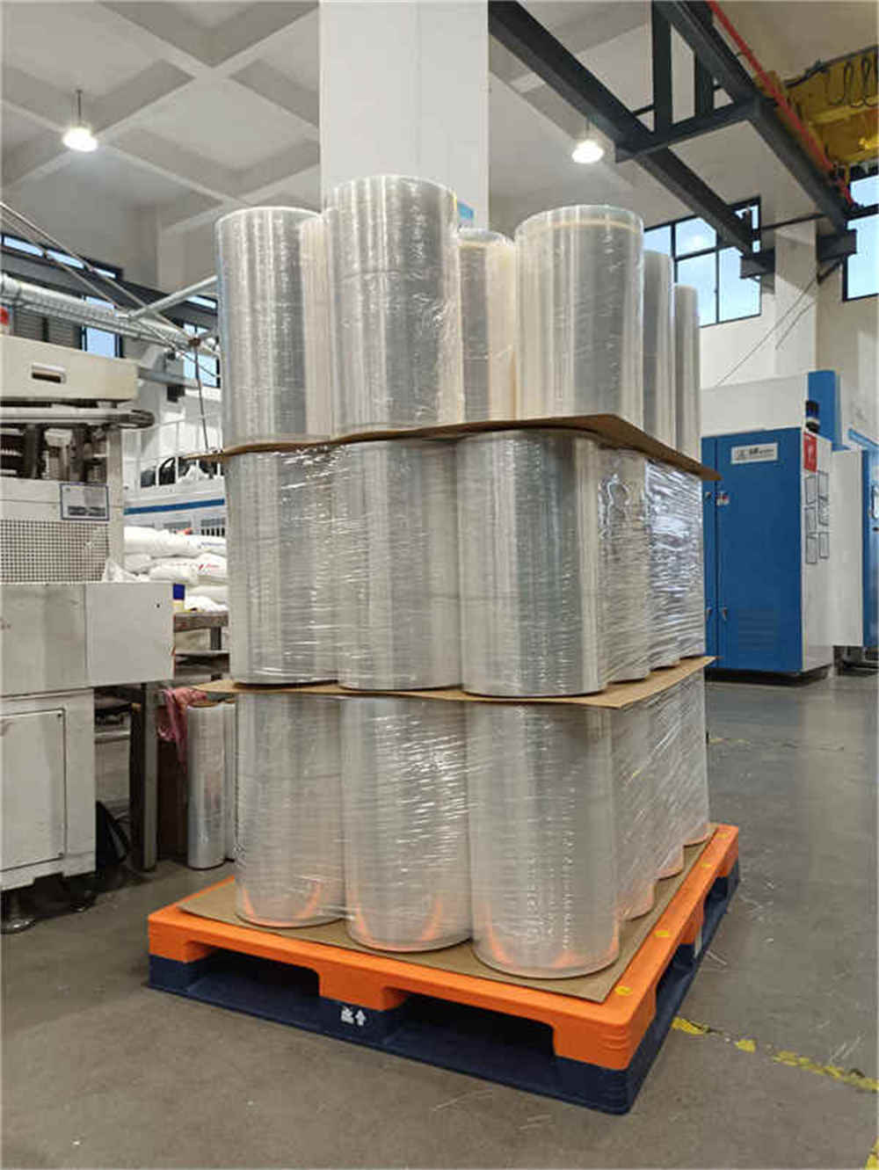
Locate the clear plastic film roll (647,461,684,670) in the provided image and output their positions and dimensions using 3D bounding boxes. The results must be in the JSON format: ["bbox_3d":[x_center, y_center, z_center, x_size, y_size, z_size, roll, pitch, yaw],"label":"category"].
[{"bbox_3d":[0.471,-0.039,2.192,0.284,0.485,0.284,-2,0,0],"label":"clear plastic film roll"}]

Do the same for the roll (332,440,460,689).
[{"bbox_3d":[-0.077,-0.041,1.791,0.283,0.501,0.283,-1,0,0],"label":"roll"}]

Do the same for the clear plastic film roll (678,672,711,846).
[{"bbox_3d":[0.625,0.457,2.432,0.283,0.501,0.283,-1,0,0],"label":"clear plastic film roll"}]

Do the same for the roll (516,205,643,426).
[{"bbox_3d":[0.317,-0.538,1.919,0.285,0.507,0.285,-2,0,0],"label":"roll"}]

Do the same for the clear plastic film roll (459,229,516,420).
[{"bbox_3d":[0.059,-0.543,2.094,0.285,0.525,0.285,-2,0,0],"label":"clear plastic film roll"}]

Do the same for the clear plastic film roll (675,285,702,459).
[{"bbox_3d":[0.608,-0.543,2.448,0.285,0.519,0.285,-2,0,27],"label":"clear plastic film roll"}]

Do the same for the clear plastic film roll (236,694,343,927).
[{"bbox_3d":[-0.317,0.468,1.923,0.288,0.506,0.288,0,0,0],"label":"clear plastic film roll"}]

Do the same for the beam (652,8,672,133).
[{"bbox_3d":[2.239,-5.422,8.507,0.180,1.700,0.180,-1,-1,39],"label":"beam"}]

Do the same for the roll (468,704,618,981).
[{"bbox_3d":[0.199,0.461,1.661,0.283,0.501,0.283,-1,0,0],"label":"roll"}]

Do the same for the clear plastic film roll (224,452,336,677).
[{"bbox_3d":[-0.336,-0.037,1.925,0.283,0.501,0.283,-1,0,0],"label":"clear plastic film roll"}]

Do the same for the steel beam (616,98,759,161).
[{"bbox_3d":[2.317,-4.359,8.072,1.365,0.200,0.150,-1,0,38],"label":"steel beam"}]

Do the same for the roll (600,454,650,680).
[{"bbox_3d":[0.326,-0.039,1.931,0.284,0.485,0.284,-2,0,0],"label":"roll"}]

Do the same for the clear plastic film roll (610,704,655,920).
[{"bbox_3d":[0.350,0.459,1.934,0.283,0.501,0.283,-1,0,0],"label":"clear plastic film roll"}]

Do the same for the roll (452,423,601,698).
[{"bbox_3d":[0.181,-0.040,1.670,0.284,0.485,0.284,-2,0,0],"label":"roll"}]

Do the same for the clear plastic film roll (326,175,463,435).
[{"bbox_3d":[-0.092,-0.548,1.786,0.283,0.501,0.283,-1,0,0],"label":"clear plastic film roll"}]

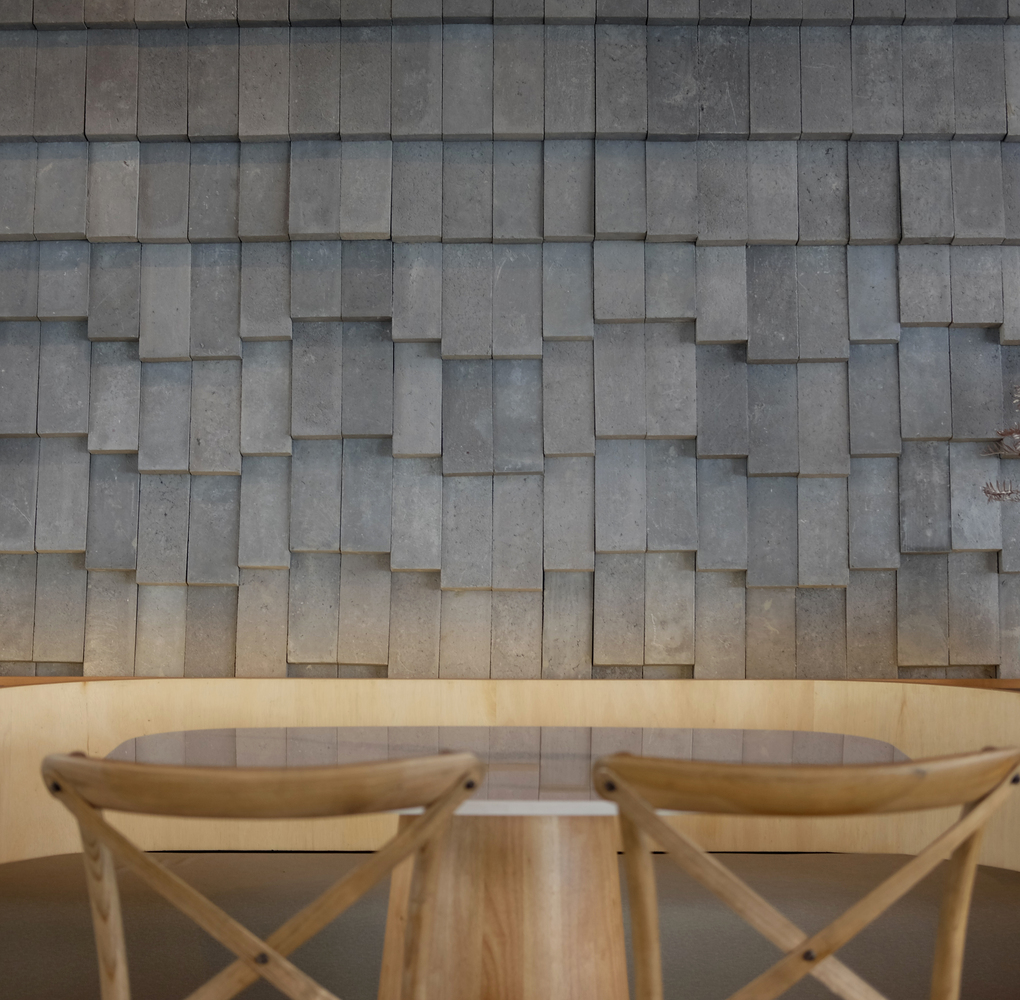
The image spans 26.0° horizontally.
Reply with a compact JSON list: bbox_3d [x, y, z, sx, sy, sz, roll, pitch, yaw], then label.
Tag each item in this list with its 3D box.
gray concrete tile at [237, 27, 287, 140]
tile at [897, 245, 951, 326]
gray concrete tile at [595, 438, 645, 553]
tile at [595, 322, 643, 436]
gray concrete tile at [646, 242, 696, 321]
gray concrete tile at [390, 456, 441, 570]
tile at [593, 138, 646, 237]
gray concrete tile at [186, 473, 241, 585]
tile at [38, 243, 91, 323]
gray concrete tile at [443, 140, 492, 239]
[{"bbox_3d":[-0.471,-0.807,4.261,0.097,0.222,0.037,0,-6,0],"label":"gray concrete tile"},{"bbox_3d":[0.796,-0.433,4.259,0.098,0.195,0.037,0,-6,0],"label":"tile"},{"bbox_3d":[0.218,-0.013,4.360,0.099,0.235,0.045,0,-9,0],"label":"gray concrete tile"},{"bbox_3d":[0.209,-0.223,4.179,0.095,0.215,0.043,0,-9,0],"label":"tile"},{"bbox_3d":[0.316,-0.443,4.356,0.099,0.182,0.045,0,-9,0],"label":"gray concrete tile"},{"bbox_3d":[-0.184,0.020,4.365,0.099,0.240,0.042,0,-9,0],"label":"gray concrete tile"},{"bbox_3d":[0.213,-0.599,4.256,0.098,0.186,0.050,0,-7,1],"label":"tile"},{"bbox_3d":[-0.586,0.057,4.389,0.100,0.222,0.044,0,-6,0],"label":"gray concrete tile"},{"bbox_3d":[-0.860,-0.424,4.282,0.098,0.150,0.050,0,-7,1],"label":"tile"},{"bbox_3d":[-0.083,-0.610,4.358,0.099,0.205,0.045,0,-9,0],"label":"gray concrete tile"}]

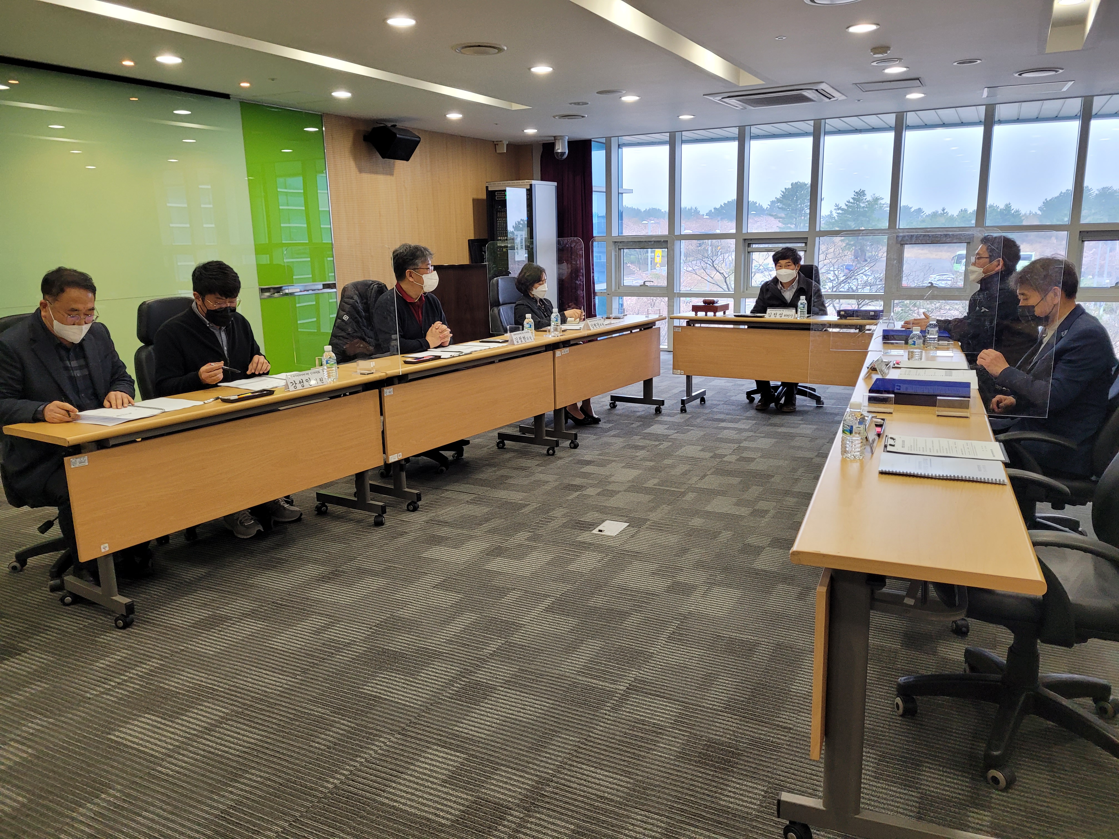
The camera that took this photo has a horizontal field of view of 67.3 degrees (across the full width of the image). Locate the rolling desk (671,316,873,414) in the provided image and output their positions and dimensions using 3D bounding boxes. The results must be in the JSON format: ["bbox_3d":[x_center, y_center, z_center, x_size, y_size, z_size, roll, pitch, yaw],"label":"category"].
[{"bbox_3d":[1.623,-0.405,6.375,1.500,0.745,0.450,6,14,30],"label":"rolling desk"}]

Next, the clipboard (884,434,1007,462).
[{"bbox_3d":[1.092,0.081,2.388,0.313,0.015,0.226,4,13,24],"label":"clipboard"}]

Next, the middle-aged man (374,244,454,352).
[{"bbox_3d":[-0.848,-0.353,4.969,0.660,1.350,0.530,7,15,35],"label":"middle-aged man"}]

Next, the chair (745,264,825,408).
[{"bbox_3d":[1.841,-0.682,6.760,0.620,1.100,0.640,3,13,21],"label":"chair"}]

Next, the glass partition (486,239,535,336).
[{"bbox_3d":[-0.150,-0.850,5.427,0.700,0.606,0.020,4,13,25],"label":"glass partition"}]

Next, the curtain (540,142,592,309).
[{"bbox_3d":[0.112,-2.105,10.241,0.660,2.460,0.200,5,14,26],"label":"curtain"}]

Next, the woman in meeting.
[{"bbox_3d":[-0.075,-0.565,6.241,0.670,1.200,0.470,4,14,25],"label":"woman in meeting"}]

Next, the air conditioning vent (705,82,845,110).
[{"bbox_3d":[1.826,-2.710,7.029,0.965,0.050,0.965,6,14,30],"label":"air conditioning vent"}]

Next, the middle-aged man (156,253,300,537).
[{"bbox_3d":[-1.662,-0.111,4.105,0.640,1.300,0.520,8,16,38],"label":"middle-aged man"}]

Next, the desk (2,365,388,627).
[{"bbox_3d":[-1.429,0.266,3.650,0.450,0.745,1.500,7,15,33],"label":"desk"}]

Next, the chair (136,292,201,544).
[{"bbox_3d":[-1.732,-0.042,4.193,0.640,1.130,0.620,7,15,33],"label":"chair"}]

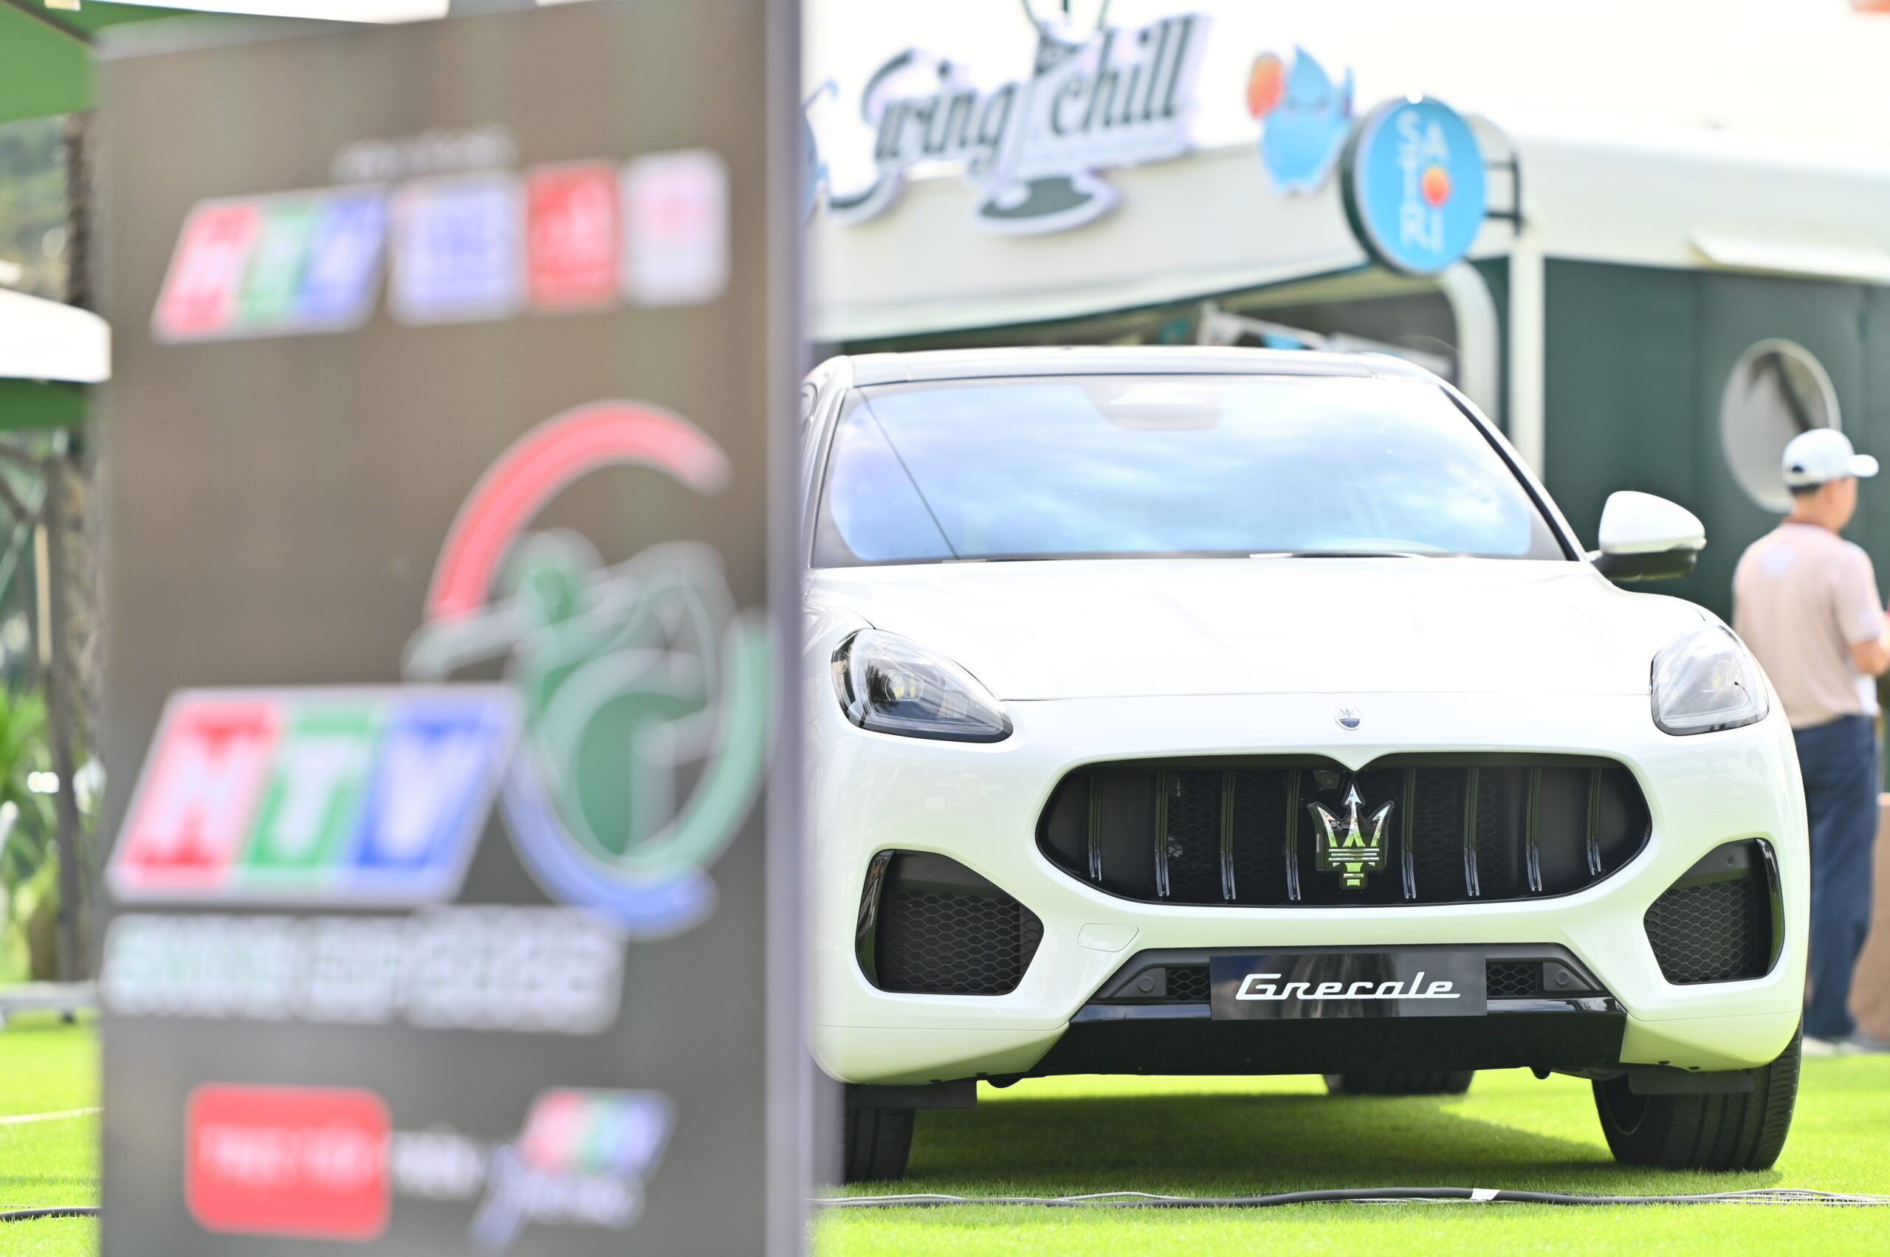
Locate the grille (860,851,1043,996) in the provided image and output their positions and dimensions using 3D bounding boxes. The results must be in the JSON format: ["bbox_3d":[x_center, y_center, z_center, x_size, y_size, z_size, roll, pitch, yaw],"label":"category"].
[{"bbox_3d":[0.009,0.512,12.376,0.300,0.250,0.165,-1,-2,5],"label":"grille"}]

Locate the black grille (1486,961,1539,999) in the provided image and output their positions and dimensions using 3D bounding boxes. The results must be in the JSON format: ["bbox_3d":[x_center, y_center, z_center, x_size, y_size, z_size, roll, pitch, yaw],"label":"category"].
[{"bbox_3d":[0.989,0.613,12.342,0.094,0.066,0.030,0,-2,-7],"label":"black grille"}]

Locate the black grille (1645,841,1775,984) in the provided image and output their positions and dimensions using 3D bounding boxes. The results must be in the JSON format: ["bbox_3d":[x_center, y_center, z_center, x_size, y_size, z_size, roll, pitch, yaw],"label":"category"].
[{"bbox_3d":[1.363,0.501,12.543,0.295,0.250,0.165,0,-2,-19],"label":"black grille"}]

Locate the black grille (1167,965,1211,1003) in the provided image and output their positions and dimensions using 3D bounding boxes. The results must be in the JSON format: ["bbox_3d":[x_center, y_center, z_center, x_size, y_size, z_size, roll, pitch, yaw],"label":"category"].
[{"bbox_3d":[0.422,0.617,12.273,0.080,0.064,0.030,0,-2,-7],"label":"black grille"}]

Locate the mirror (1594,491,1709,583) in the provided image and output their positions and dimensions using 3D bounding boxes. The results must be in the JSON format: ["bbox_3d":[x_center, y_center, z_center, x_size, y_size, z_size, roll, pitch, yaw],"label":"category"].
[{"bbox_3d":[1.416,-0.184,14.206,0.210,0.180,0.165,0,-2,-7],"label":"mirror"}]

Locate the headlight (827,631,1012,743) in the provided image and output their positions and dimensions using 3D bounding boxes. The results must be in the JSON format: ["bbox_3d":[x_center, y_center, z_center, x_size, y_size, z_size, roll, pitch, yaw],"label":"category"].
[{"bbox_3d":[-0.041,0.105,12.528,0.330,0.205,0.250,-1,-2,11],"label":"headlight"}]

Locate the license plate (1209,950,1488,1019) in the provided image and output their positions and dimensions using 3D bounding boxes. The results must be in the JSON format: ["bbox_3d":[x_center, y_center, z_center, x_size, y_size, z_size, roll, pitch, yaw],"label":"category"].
[{"bbox_3d":[0.698,0.619,12.266,0.487,0.112,0.015,0,-2,-7],"label":"license plate"}]

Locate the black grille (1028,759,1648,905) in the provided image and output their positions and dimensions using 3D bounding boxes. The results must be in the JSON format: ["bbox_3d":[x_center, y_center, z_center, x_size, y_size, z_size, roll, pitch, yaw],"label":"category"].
[{"bbox_3d":[0.698,0.353,12.339,1.075,0.260,0.150,0,-2,-7],"label":"black grille"}]

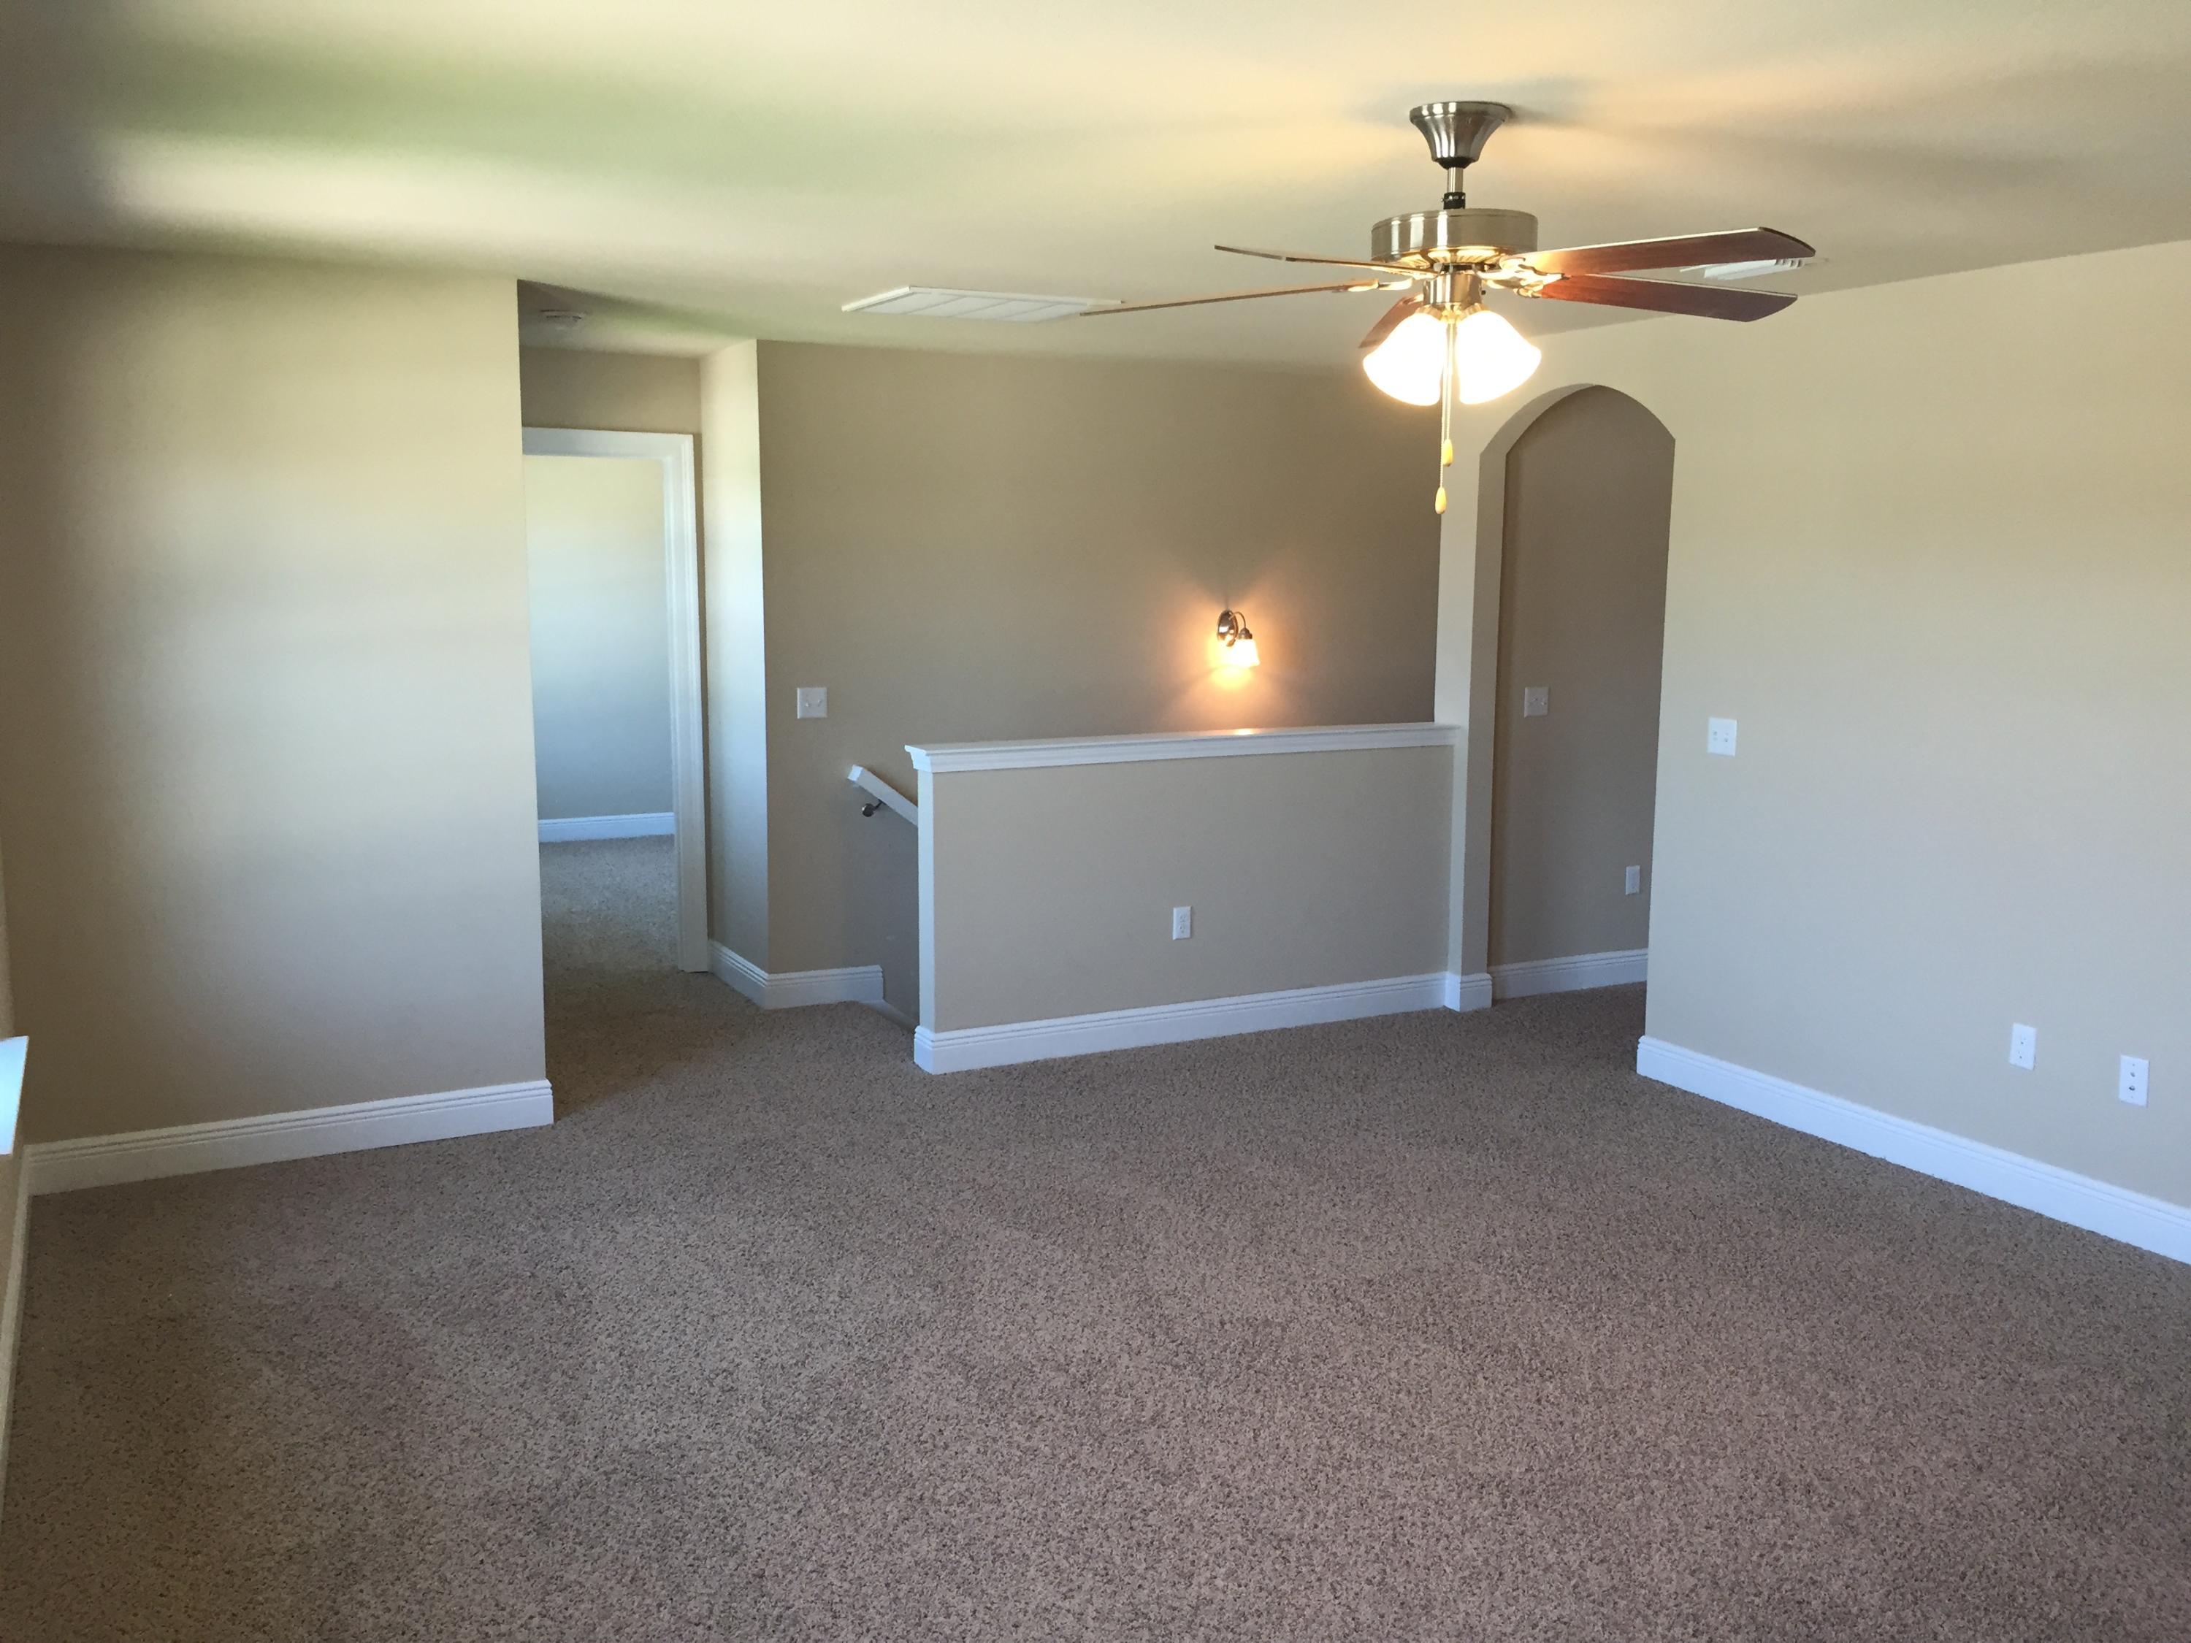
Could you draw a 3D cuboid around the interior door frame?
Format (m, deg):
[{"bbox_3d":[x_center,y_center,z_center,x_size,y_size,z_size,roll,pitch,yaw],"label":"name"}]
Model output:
[{"bbox_3d":[-2.040,-0.433,7.205,0.960,2.160,0.152,-4,9,-28],"label":"interior door frame"}]

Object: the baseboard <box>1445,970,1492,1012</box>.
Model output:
[{"bbox_3d":[1.419,0.642,6.995,0.166,0.137,0.095,-4,9,-28],"label":"baseboard"}]

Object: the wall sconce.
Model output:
[{"bbox_3d":[0.580,-0.759,7.551,0.112,0.215,0.190,-4,9,-28],"label":"wall sconce"}]

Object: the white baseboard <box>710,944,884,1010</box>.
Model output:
[{"bbox_3d":[-1.199,0.584,7.297,0.478,0.142,0.735,-4,9,-28],"label":"white baseboard"}]

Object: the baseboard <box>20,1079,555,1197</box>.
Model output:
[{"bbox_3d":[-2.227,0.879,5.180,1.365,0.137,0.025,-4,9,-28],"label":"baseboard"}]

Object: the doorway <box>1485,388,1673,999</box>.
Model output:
[{"bbox_3d":[1.674,-0.342,6.374,0.152,2.265,0.950,-4,9,-28],"label":"doorway"}]

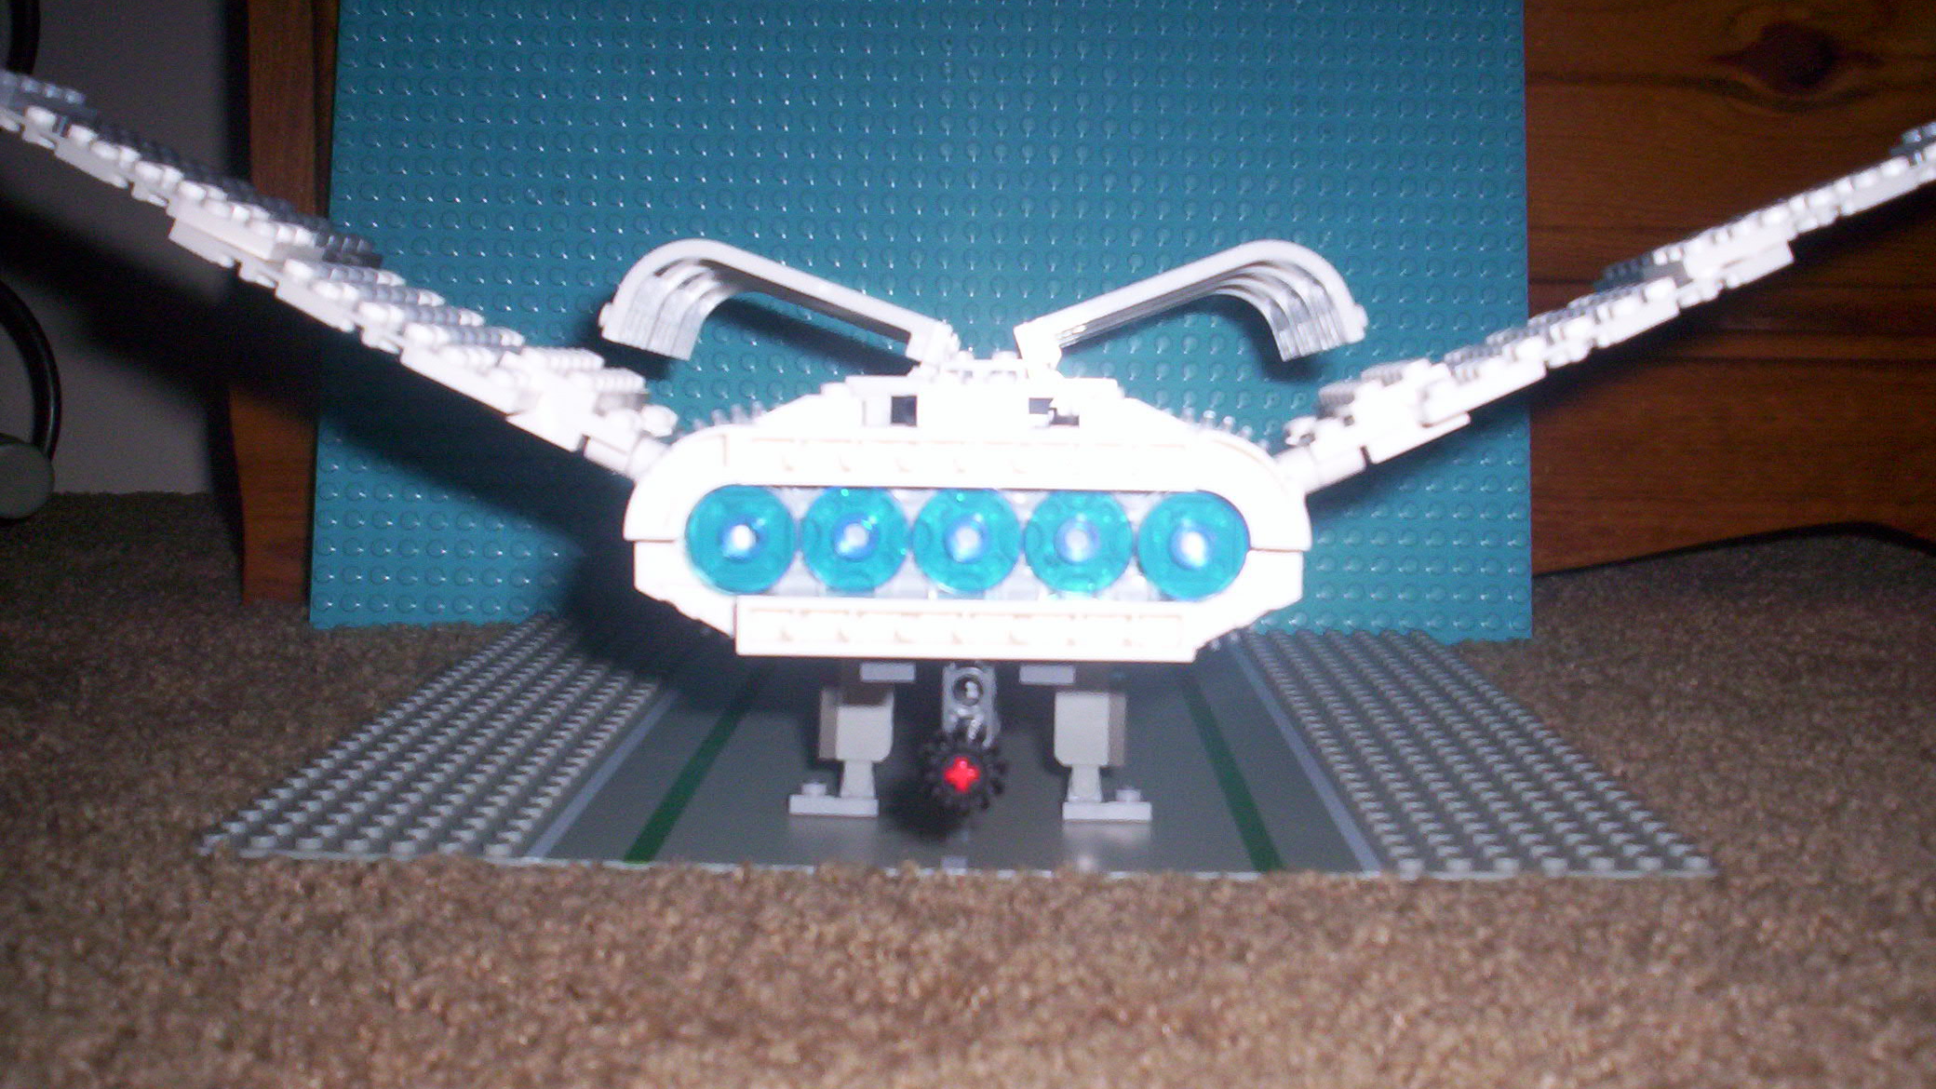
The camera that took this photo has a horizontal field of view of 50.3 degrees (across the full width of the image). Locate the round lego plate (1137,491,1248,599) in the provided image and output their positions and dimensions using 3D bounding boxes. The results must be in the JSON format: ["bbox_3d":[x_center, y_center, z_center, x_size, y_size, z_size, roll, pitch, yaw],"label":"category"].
[{"bbox_3d":[0.032,0.000,0.293,0.016,0.016,0.005,1,3,0],"label":"round lego plate"}]

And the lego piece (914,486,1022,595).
[{"bbox_3d":[0.000,0.000,0.297,0.016,0.016,0.005,1,3,0],"label":"lego piece"}]

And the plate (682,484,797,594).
[{"bbox_3d":[-0.032,-0.001,0.293,0.016,0.016,0.005,1,3,0],"label":"plate"}]

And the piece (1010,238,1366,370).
[{"bbox_3d":[0.040,-0.039,0.397,0.059,0.024,0.070,-20,3,1],"label":"piece"}]

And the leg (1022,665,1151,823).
[{"bbox_3d":[0.022,0.036,0.377,0.021,0.029,0.014,1,6,2],"label":"leg"}]

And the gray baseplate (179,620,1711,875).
[{"bbox_3d":[0.001,0.039,0.468,0.256,0.004,0.256,1,6,2],"label":"gray baseplate"}]

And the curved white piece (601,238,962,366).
[{"bbox_3d":[-0.033,-0.039,0.397,0.059,0.024,0.070,21,3,-1],"label":"curved white piece"}]

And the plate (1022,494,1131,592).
[{"bbox_3d":[0.016,0.000,0.297,0.016,0.016,0.005,1,3,0],"label":"plate"}]

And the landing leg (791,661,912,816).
[{"bbox_3d":[-0.021,0.035,0.379,0.021,0.029,0.014,1,6,2],"label":"landing leg"}]

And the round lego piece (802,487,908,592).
[{"bbox_3d":[-0.016,-0.001,0.297,0.016,0.016,0.005,1,3,0],"label":"round lego piece"}]

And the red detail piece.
[{"bbox_3d":[-0.001,0.033,0.299,0.005,0.005,0.008,1,3,0],"label":"red detail piece"}]

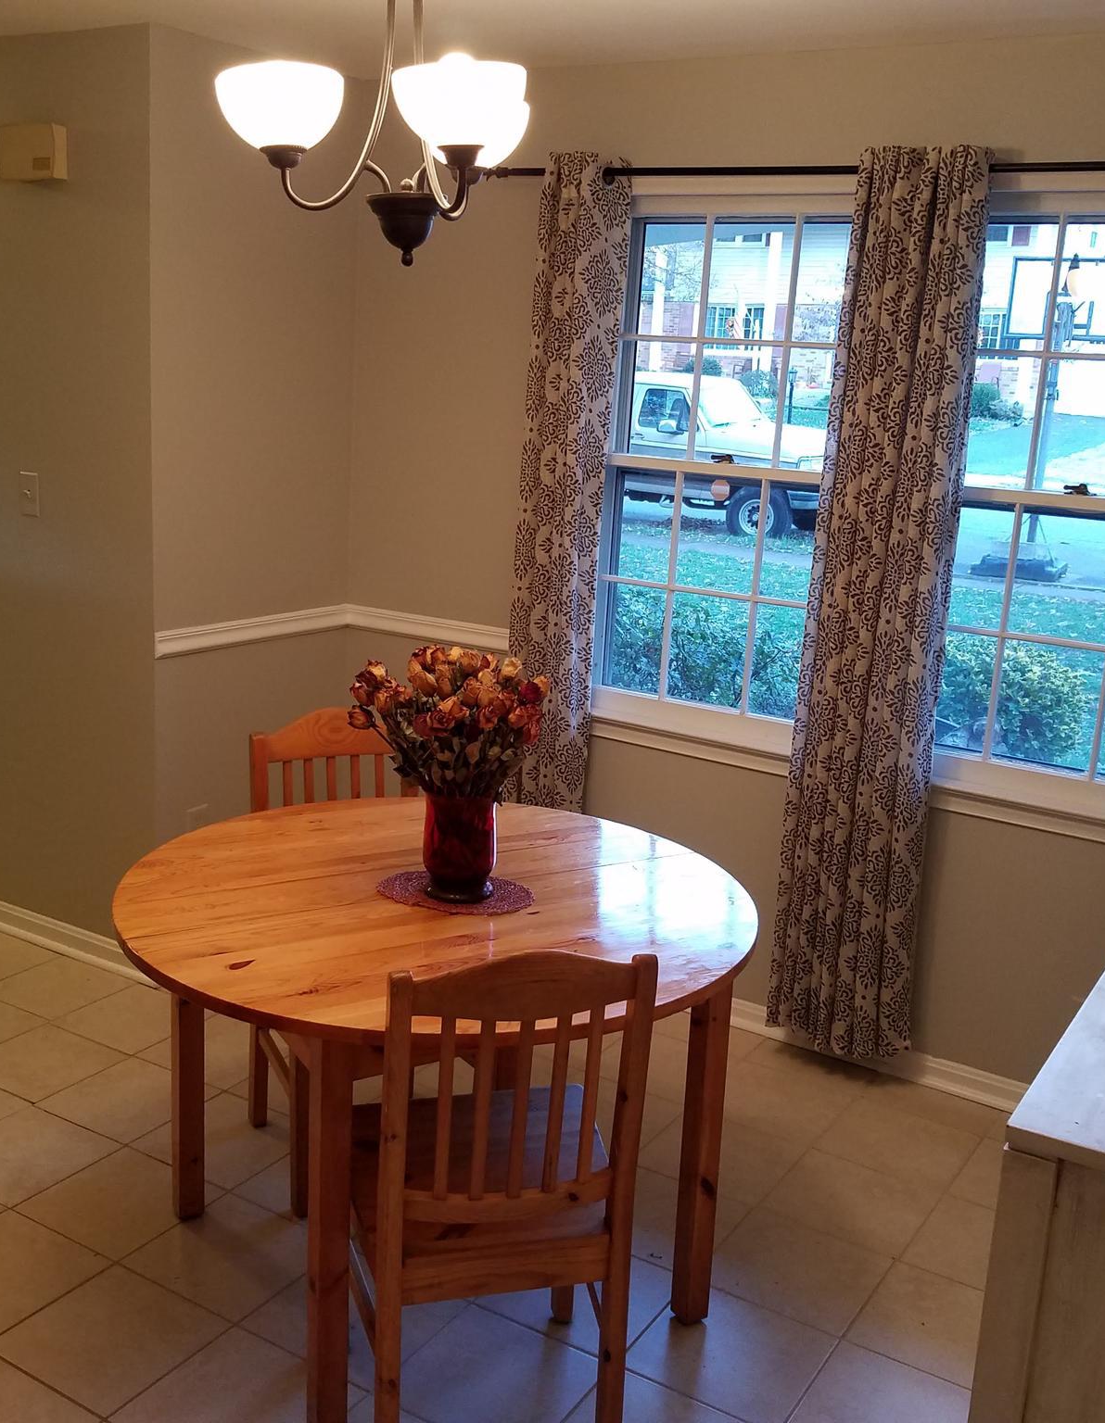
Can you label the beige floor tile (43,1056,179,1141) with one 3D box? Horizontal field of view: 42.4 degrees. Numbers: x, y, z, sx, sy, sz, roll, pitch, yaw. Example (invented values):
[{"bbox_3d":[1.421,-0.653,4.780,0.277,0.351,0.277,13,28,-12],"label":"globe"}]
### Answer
[{"bbox_3d":[-0.964,0.890,3.253,0.300,0.012,0.300,11,15,30],"label":"beige floor tile"}]

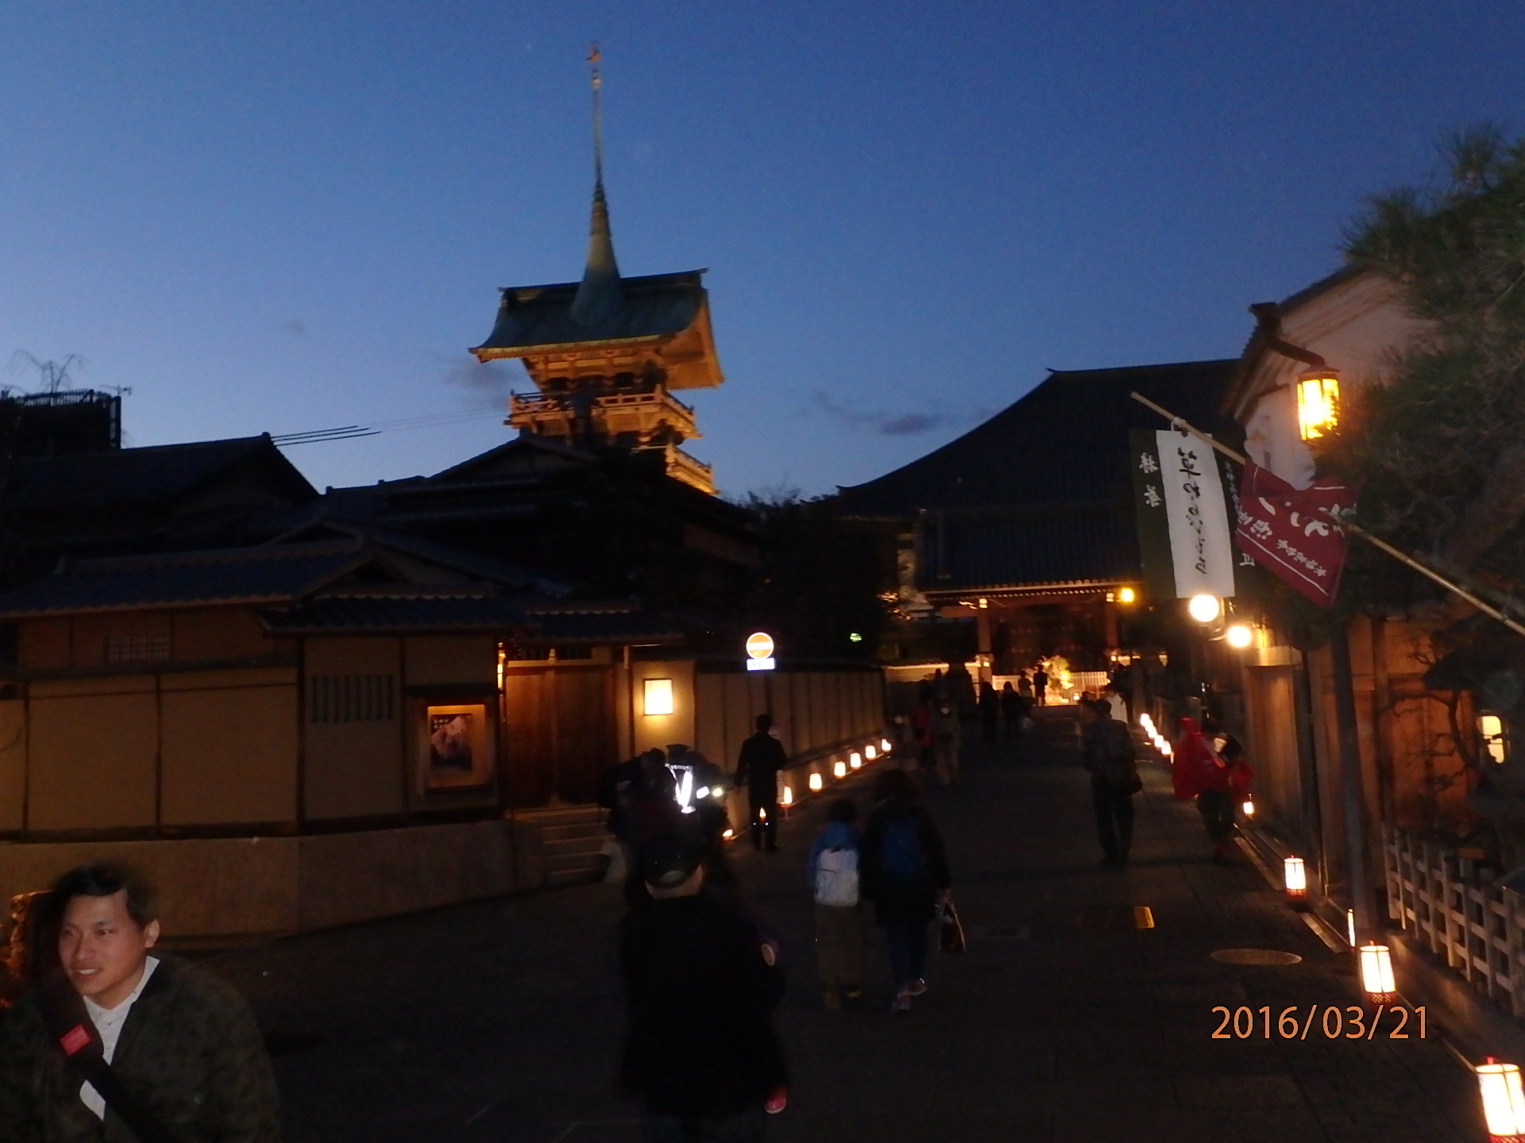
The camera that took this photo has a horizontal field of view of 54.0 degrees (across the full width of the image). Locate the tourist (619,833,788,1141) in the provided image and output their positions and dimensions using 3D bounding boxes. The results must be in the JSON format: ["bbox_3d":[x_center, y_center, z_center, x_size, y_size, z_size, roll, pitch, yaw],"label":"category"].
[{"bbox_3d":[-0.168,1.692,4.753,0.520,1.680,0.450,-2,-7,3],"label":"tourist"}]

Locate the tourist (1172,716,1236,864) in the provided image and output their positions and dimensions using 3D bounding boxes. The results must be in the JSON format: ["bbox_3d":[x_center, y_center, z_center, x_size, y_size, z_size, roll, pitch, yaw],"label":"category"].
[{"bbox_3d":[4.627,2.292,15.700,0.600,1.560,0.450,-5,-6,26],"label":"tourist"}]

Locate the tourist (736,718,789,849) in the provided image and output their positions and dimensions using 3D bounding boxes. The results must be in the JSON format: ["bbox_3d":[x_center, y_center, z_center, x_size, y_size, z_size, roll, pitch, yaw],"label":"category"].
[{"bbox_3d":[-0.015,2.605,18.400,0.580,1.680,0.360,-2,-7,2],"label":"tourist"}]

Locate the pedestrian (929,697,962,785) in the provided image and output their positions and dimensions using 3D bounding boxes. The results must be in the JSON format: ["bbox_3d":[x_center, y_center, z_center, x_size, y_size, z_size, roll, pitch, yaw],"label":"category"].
[{"bbox_3d":[3.394,3.151,27.800,0.570,1.650,0.380,-4,-6,11],"label":"pedestrian"}]

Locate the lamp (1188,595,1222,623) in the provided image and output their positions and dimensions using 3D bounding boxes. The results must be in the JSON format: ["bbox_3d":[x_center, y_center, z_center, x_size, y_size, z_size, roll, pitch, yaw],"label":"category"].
[{"bbox_3d":[5.762,0.489,19.500,0.380,0.380,0.380,-4,-6,14],"label":"lamp"}]

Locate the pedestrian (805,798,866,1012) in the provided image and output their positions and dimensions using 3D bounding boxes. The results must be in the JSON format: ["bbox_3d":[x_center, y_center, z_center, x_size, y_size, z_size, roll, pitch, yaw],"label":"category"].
[{"bbox_3d":[0.489,2.215,10.000,0.380,1.380,0.400,-3,-7,11],"label":"pedestrian"}]

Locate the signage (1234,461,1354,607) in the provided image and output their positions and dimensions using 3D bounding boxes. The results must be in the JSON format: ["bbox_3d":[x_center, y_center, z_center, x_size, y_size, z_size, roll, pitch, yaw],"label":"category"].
[{"bbox_3d":[2.699,-0.187,7.600,0.600,0.740,0.160,-4,-6,17],"label":"signage"}]

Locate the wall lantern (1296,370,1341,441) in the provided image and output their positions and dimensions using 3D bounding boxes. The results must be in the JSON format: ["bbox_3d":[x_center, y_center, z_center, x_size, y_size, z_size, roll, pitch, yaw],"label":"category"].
[{"bbox_3d":[4.458,-1.317,12.000,0.320,0.550,0.320,-3,-7,11],"label":"wall lantern"}]

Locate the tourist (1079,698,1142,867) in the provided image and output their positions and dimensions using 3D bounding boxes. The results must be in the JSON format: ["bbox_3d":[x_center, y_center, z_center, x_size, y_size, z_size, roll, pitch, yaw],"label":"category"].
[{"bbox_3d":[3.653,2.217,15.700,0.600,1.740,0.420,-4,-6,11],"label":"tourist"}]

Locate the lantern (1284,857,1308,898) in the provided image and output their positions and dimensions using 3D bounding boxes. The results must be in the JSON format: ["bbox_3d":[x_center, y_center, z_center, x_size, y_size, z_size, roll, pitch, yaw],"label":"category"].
[{"bbox_3d":[4.770,2.745,13.400,0.200,0.400,0.200,-3,-7,11],"label":"lantern"}]

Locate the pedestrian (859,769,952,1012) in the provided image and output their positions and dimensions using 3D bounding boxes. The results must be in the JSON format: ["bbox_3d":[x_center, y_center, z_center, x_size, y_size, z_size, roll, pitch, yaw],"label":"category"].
[{"bbox_3d":[0.954,2.117,9.950,0.600,1.600,0.450,-4,-6,11],"label":"pedestrian"}]

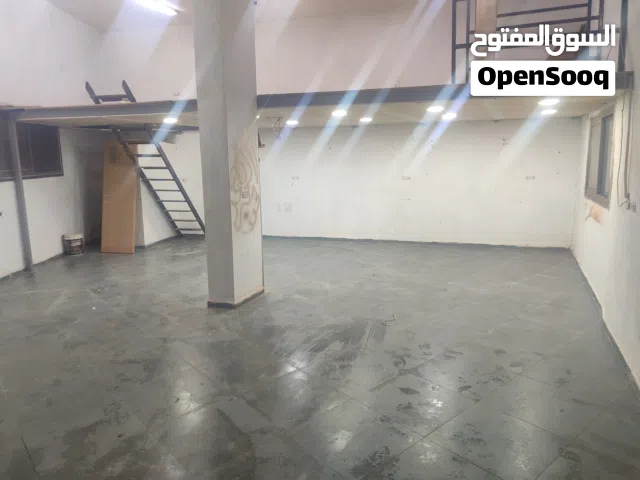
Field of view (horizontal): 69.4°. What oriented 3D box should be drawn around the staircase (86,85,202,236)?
[{"bbox_3d":[-3.036,-1.260,8.591,0.704,2.842,2.627,2,10,13],"label":"staircase"}]

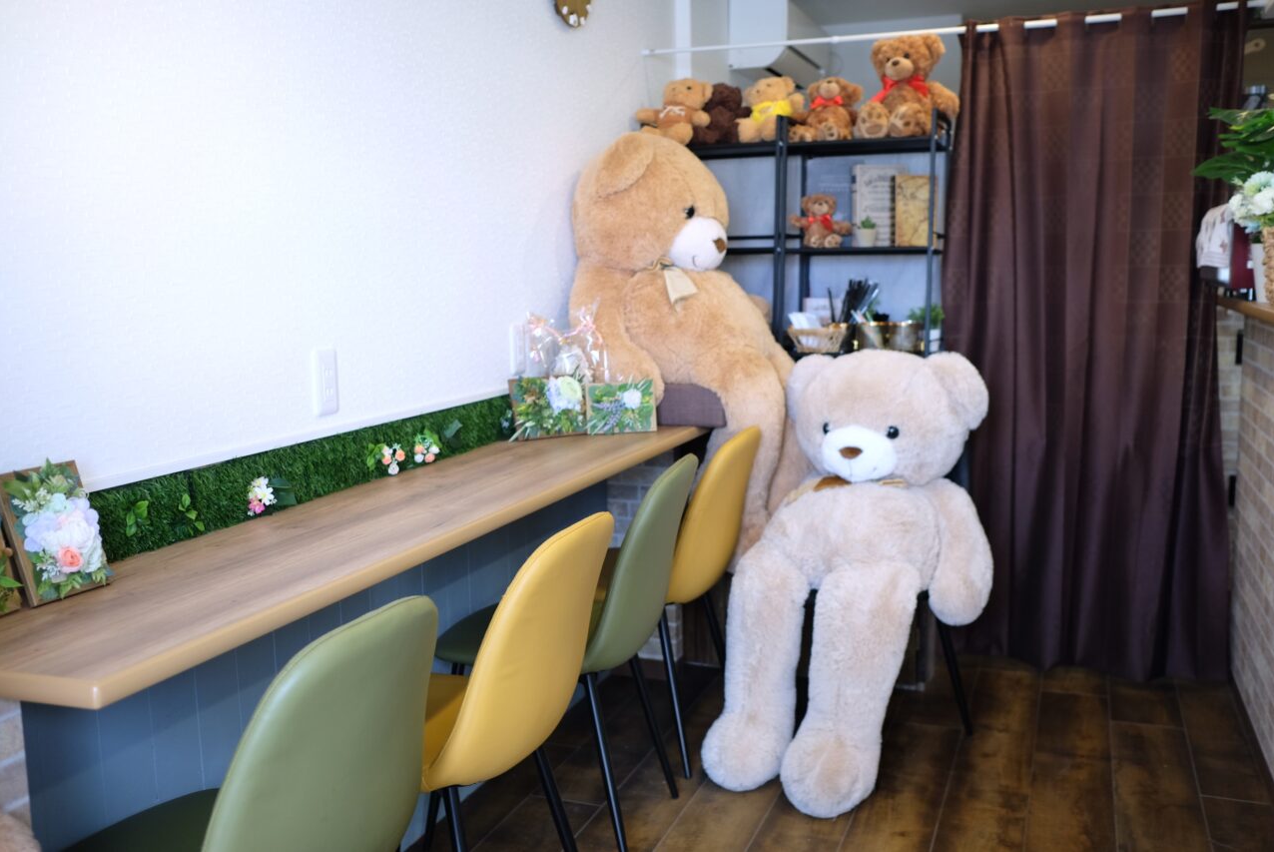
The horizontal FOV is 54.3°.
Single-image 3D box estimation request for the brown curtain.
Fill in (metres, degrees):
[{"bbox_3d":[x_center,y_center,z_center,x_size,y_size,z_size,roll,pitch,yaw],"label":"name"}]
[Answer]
[{"bbox_3d":[1.320,-0.215,3.629,0.800,1.920,0.110,2,8,20],"label":"brown curtain"}]

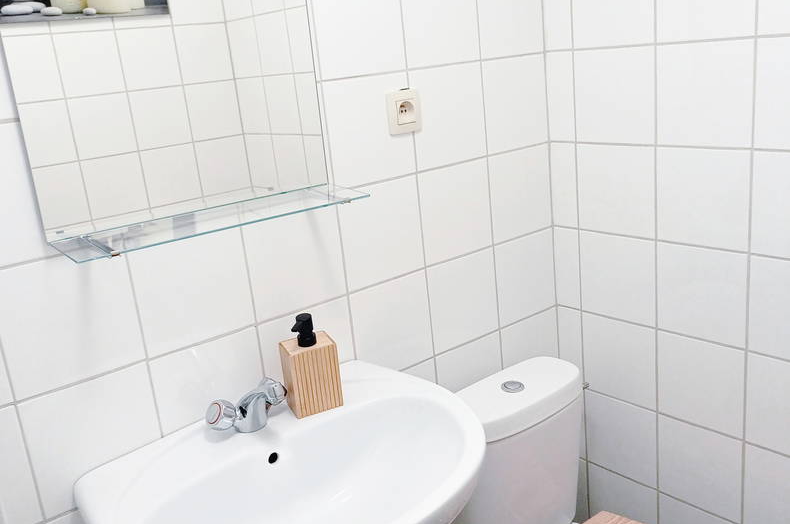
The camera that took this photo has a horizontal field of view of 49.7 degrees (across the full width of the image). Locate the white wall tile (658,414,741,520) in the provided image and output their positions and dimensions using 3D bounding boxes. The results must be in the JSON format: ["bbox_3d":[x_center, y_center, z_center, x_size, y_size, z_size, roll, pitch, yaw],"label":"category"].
[{"bbox_3d":[0.662,0.444,1.847,0.010,0.195,0.199,-18,20,-37],"label":"white wall tile"}]

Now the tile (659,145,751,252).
[{"bbox_3d":[0.610,-0.127,1.693,0.010,0.196,0.196,-18,19,-37],"label":"tile"}]

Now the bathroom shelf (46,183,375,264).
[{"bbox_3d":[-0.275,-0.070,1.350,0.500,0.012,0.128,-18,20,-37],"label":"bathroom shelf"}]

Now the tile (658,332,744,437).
[{"bbox_3d":[0.645,0.254,1.794,0.010,0.195,0.199,-18,20,-37],"label":"tile"}]

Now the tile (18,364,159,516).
[{"bbox_3d":[-0.474,0.279,1.359,0.199,0.196,0.010,-18,19,-37],"label":"tile"}]

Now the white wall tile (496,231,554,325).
[{"bbox_3d":[0.299,0.033,1.963,0.199,0.195,0.010,-18,20,-37],"label":"white wall tile"}]

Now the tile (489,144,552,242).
[{"bbox_3d":[0.281,-0.157,1.916,0.197,0.196,0.010,-18,19,-37],"label":"tile"}]

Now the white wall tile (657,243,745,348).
[{"bbox_3d":[0.629,0.065,1.746,0.010,0.196,0.196,-18,19,-37],"label":"white wall tile"}]

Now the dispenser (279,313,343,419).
[{"bbox_3d":[-0.145,0.169,1.460,0.080,0.163,0.069,-11,17,-21],"label":"dispenser"}]

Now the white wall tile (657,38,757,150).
[{"bbox_3d":[0.593,-0.318,1.641,0.008,0.197,0.200,-18,20,-38],"label":"white wall tile"}]

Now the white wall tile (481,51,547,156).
[{"bbox_3d":[0.263,-0.348,1.864,0.197,0.196,0.010,-18,19,-37],"label":"white wall tile"}]

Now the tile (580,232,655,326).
[{"bbox_3d":[0.498,0.035,1.895,0.010,0.196,0.196,-18,19,-37],"label":"tile"}]

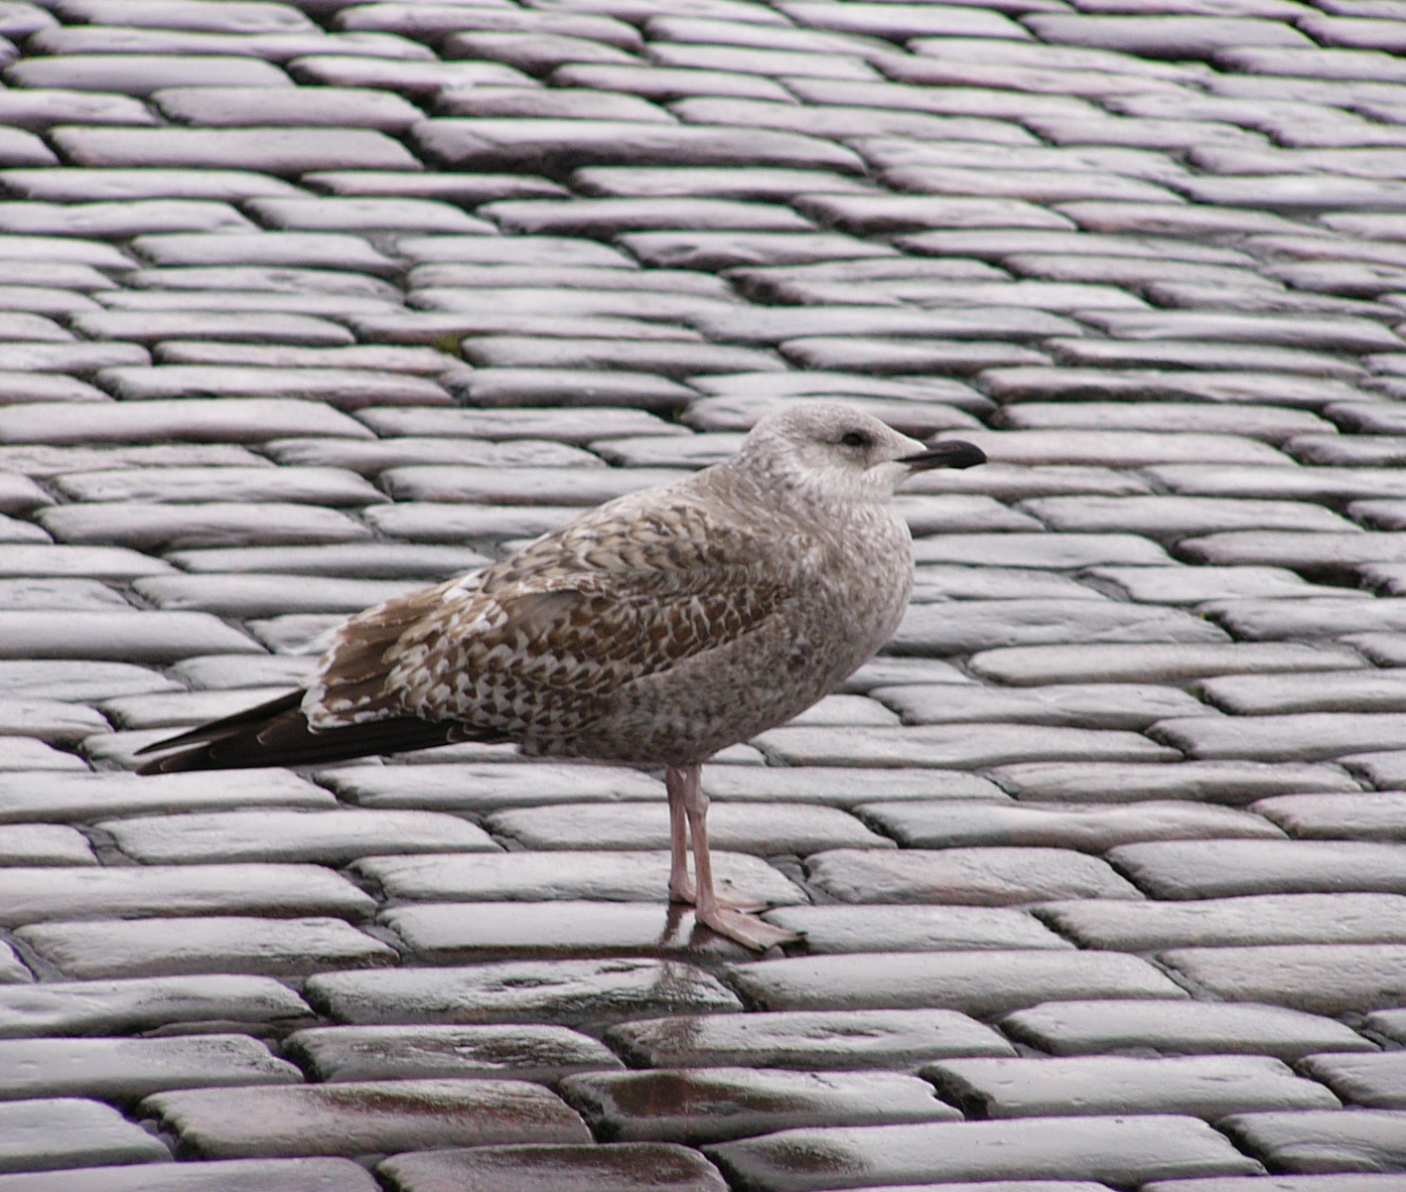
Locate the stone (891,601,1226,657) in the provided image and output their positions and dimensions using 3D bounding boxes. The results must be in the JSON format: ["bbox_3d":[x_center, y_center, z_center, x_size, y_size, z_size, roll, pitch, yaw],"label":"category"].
[{"bbox_3d":[0.209,0.071,7.896,0.225,0.110,0.122,1,12,-17],"label":"stone"}]

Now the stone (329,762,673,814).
[{"bbox_3d":[-0.130,0.168,7.825,0.201,0.100,0.118,0,12,-13],"label":"stone"}]

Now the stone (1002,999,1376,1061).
[{"bbox_3d":[0.260,0.292,6.847,0.197,0.110,0.117,1,12,-17],"label":"stone"}]

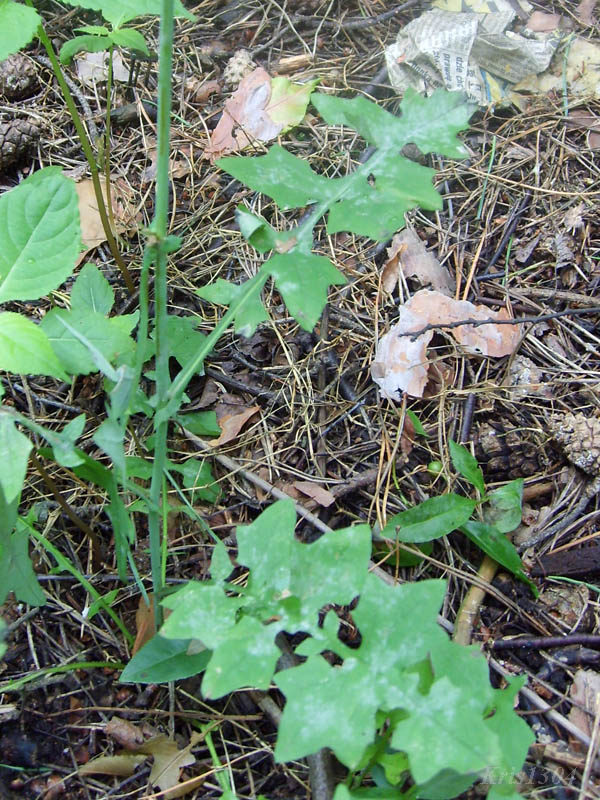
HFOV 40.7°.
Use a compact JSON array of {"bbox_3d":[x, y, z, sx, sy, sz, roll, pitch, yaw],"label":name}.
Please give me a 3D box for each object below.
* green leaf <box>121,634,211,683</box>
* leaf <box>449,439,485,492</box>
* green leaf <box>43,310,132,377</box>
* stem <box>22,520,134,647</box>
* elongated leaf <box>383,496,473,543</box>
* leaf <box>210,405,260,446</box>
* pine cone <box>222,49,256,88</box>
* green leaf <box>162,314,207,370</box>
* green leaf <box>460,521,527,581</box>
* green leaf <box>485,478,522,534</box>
[{"bbox_3d":[-0.072,0.142,0.439,0.053,0.012,0.029,-20,61,-15],"label":"green leaf"},{"bbox_3d":[0.111,0.043,0.535,0.017,0.012,0.040,-29,68,-5],"label":"leaf"},{"bbox_3d":[-0.123,-0.034,0.468,0.056,0.016,0.047,0,60,0],"label":"green leaf"},{"bbox_3d":[-0.129,0.106,0.471,0.016,0.012,0.095,-41,86,-19],"label":"stem"},{"bbox_3d":[0.081,0.075,0.507,0.065,0.014,0.024,-21,64,-6],"label":"elongated leaf"},{"bbox_3d":[-0.045,0.016,0.561,0.044,0.018,0.023,-41,71,-20],"label":"leaf"},{"bbox_3d":[-0.043,-0.236,0.586,0.032,0.027,0.028,0,53,0],"label":"pine cone"},{"bbox_3d":[-0.068,-0.040,0.502,0.040,0.012,0.027,33,67,13],"label":"green leaf"},{"bbox_3d":[0.109,0.082,0.429,0.014,0.015,0.054,-38,67,-20],"label":"green leaf"},{"bbox_3d":[0.111,0.057,0.442,0.022,0.016,0.034,5,60,3],"label":"green leaf"}]

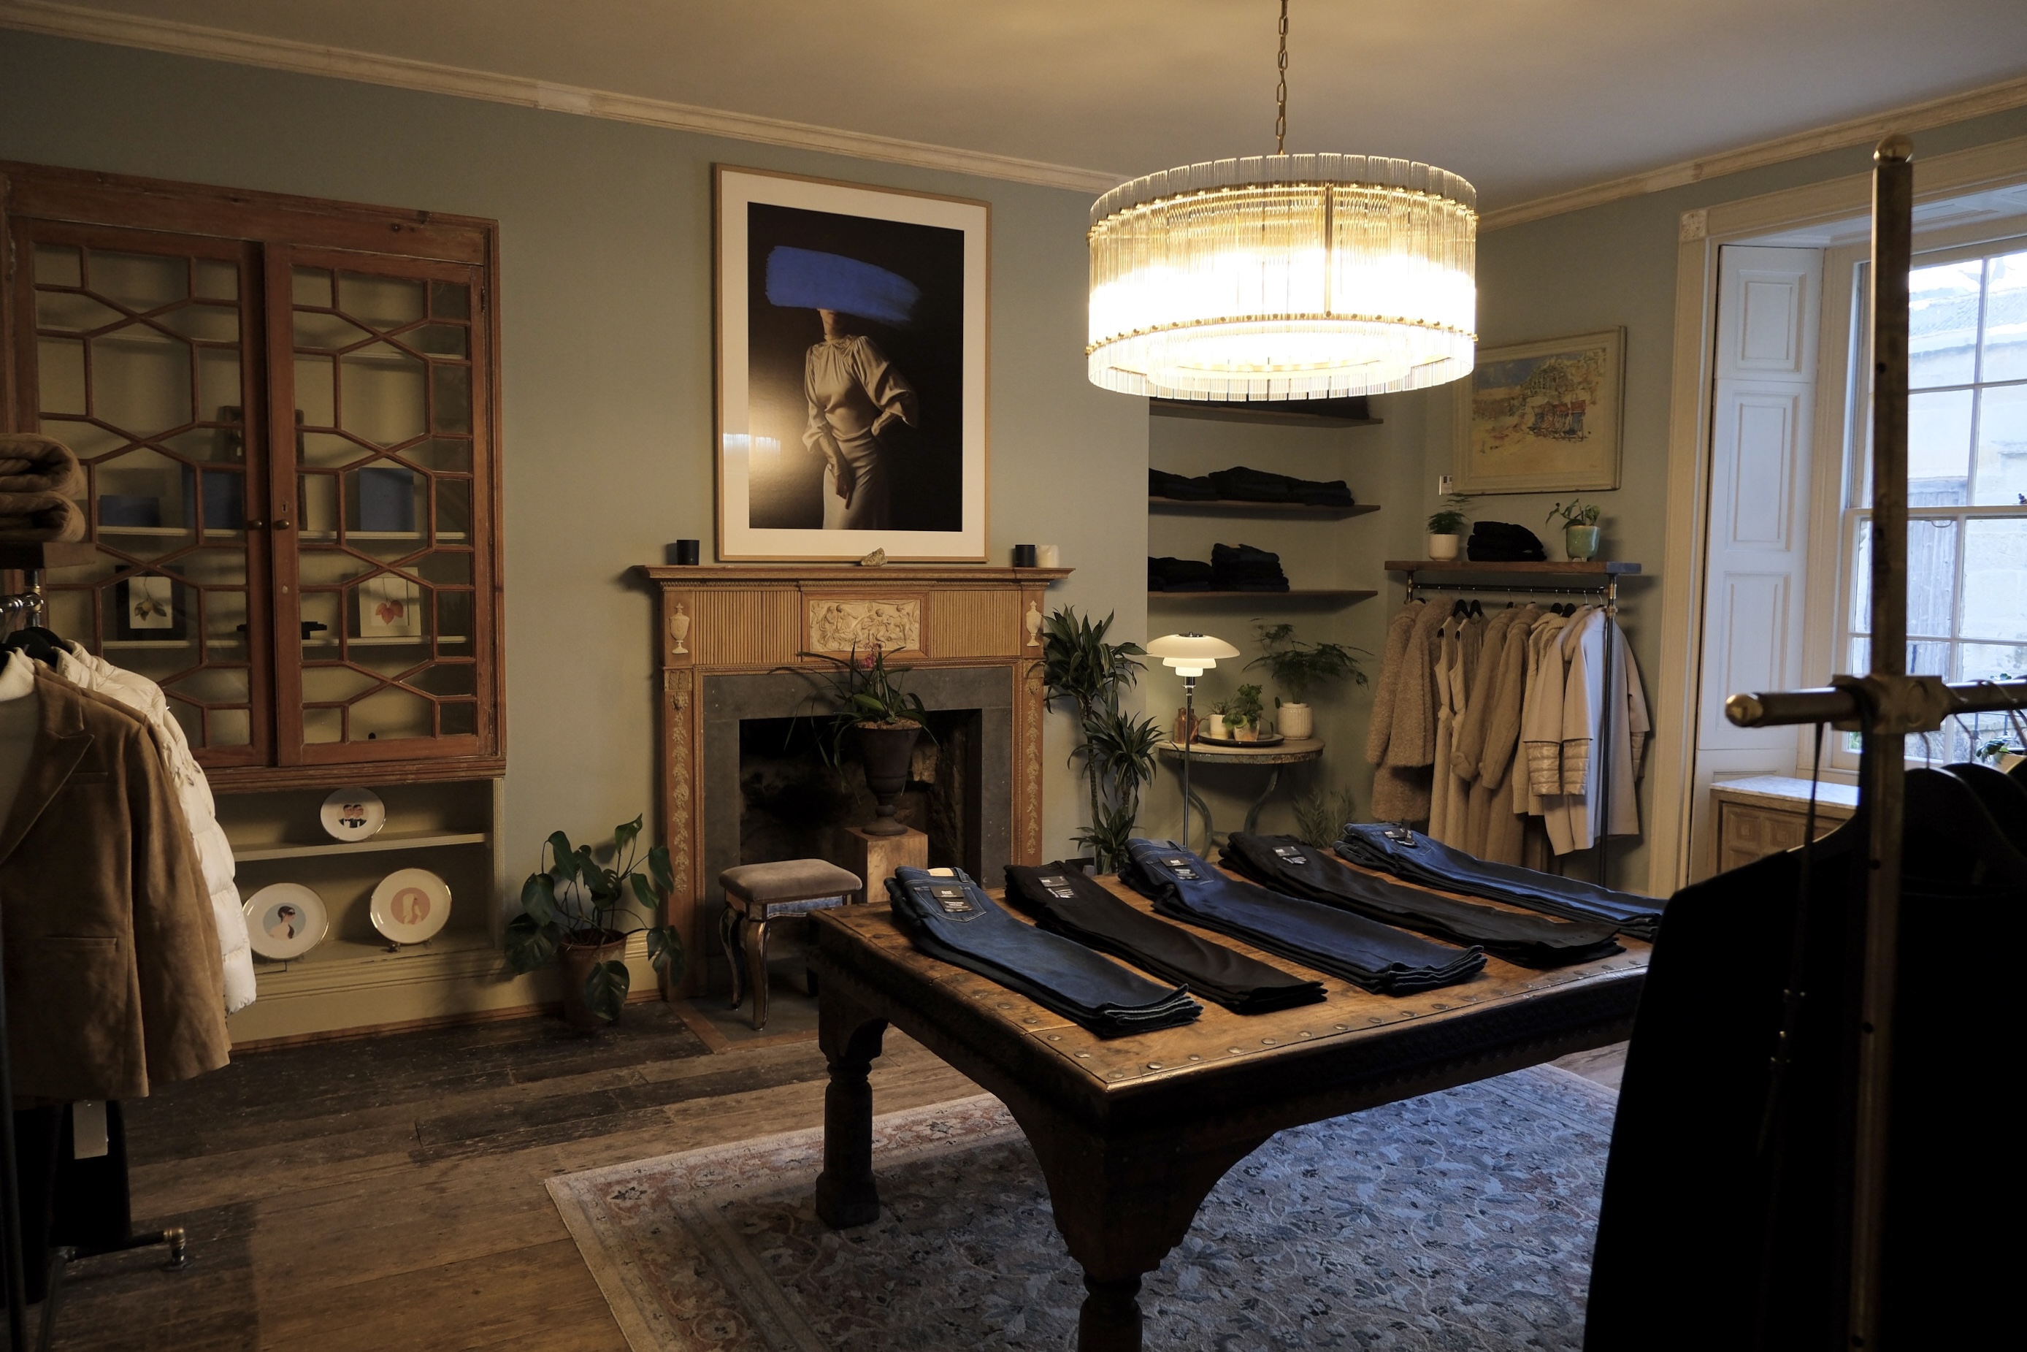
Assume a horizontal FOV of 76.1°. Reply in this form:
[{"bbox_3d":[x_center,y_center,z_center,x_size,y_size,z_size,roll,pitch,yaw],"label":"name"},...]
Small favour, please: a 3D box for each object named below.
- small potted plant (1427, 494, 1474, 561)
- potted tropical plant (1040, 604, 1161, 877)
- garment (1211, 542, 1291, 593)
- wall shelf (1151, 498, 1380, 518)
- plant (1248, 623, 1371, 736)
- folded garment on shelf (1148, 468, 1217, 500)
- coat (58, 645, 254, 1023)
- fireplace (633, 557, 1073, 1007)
[{"bbox_3d":[1.971,-0.664,5.853,0.188,0.286,0.193,-3,5,-34],"label":"small potted plant"},{"bbox_3d":[0.358,0.436,5.131,0.454,1.411,0.444,0,4,0],"label":"potted tropical plant"},{"bbox_3d":[1.051,-0.481,5.777,0.265,0.215,0.240,-2,5,-26],"label":"garment"},{"bbox_3d":[1.046,-0.752,5.746,1.270,0.025,0.270,-2,5,-26],"label":"wall shelf"},{"bbox_3d":[1.380,0.039,6.053,0.533,0.533,0.385,-2,5,-25],"label":"plant"},{"bbox_3d":[0.674,-0.837,5.671,0.375,0.133,0.276,-2,5,-25],"label":"folded garment on shelf"},{"bbox_3d":[-1.889,0.323,2.576,0.630,0.780,0.220,-2,5,-26],"label":"coat"},{"bbox_3d":[-0.526,0.368,4.745,1.590,1.520,0.210,-2,5,-26],"label":"fireplace"}]

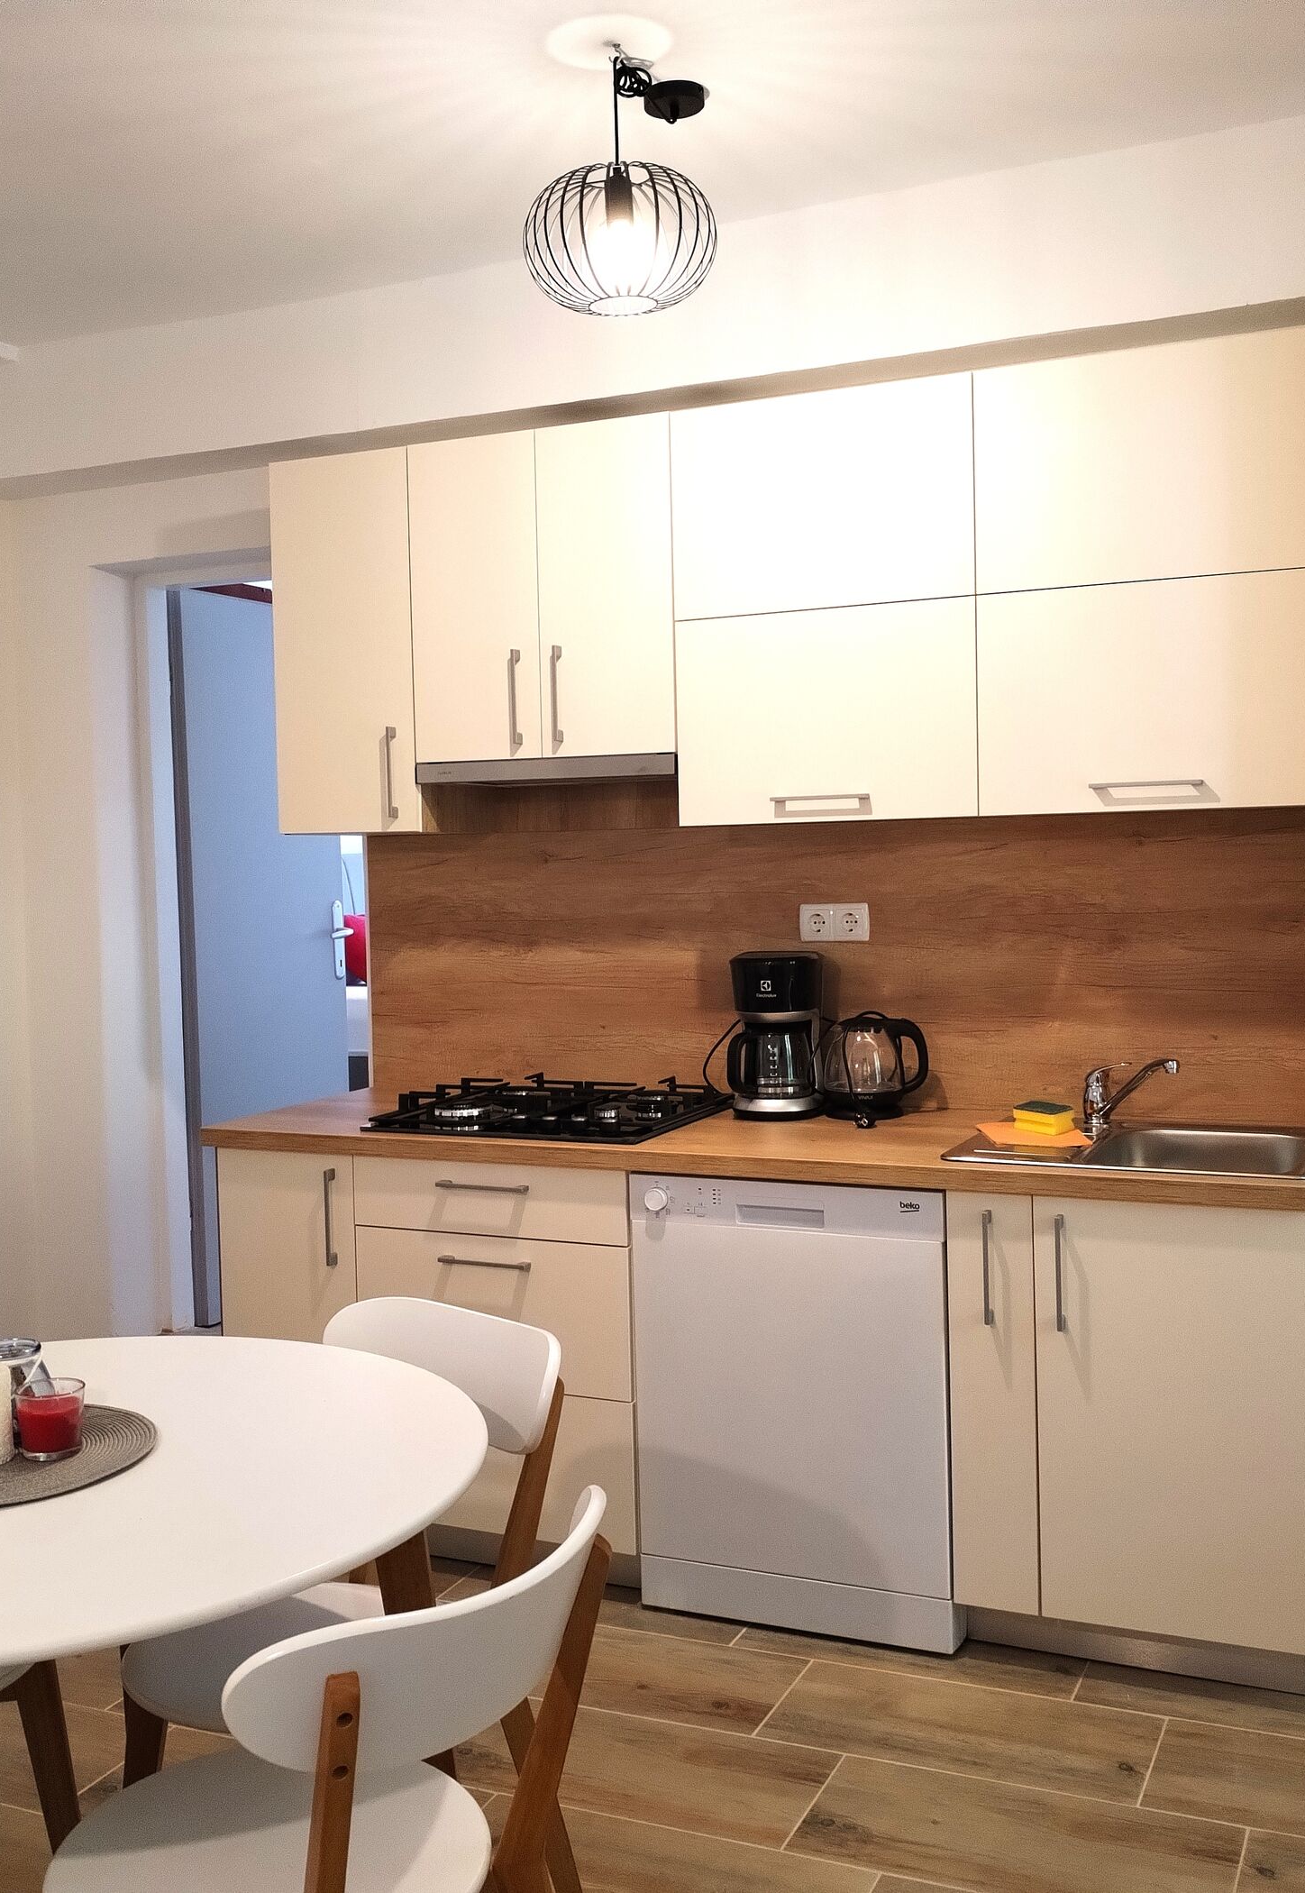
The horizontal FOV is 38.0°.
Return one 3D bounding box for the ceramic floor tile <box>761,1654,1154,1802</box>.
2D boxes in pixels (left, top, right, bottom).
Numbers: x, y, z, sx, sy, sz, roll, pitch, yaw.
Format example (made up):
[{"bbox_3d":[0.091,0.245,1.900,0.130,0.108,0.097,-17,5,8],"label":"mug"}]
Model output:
[{"bbox_3d":[0.494,1.253,3.030,0.602,0.010,0.297,0,3,24],"label":"ceramic floor tile"}]

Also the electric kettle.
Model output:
[{"bbox_3d":[0.451,0.233,3.821,0.226,0.216,0.166,-1,3,16],"label":"electric kettle"}]

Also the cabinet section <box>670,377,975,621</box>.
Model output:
[{"bbox_3d":[0.387,-0.842,3.711,0.599,0.401,0.360,0,3,25],"label":"cabinet section"}]

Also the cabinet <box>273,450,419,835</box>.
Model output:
[{"bbox_3d":[-0.595,-0.651,4.173,0.352,0.795,0.300,0,3,24],"label":"cabinet"}]

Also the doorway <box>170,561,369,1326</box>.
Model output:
[{"bbox_3d":[-0.946,0.060,4.660,0.720,1.960,0.200,0,3,24],"label":"doorway"}]

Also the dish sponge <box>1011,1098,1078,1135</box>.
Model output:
[{"bbox_3d":[0.734,0.322,3.533,0.093,0.042,0.069,1,4,42],"label":"dish sponge"}]

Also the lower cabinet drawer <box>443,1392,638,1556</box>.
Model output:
[{"bbox_3d":[-0.208,0.973,3.833,0.601,0.288,0.502,0,3,25],"label":"lower cabinet drawer"}]

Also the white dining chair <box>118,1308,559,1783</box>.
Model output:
[{"bbox_3d":[-0.394,0.890,2.329,0.462,0.784,0.533,1,3,35],"label":"white dining chair"}]

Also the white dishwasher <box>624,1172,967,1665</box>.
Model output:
[{"bbox_3d":[0.360,0.809,3.656,0.597,0.816,0.585,0,3,24],"label":"white dishwasher"}]

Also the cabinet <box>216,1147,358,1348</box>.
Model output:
[{"bbox_3d":[-0.611,0.794,4.089,0.329,0.799,0.570,0,3,24],"label":"cabinet"}]

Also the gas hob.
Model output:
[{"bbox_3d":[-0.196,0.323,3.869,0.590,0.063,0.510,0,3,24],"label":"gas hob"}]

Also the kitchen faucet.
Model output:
[{"bbox_3d":[0.865,0.275,3.438,0.052,0.145,0.204,-4,3,-37],"label":"kitchen faucet"}]

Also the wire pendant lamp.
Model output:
[{"bbox_3d":[-0.055,-1.149,2.850,0.286,0.375,0.286,-1,3,0],"label":"wire pendant lamp"}]

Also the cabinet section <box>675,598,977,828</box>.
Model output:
[{"bbox_3d":[0.396,-0.444,3.728,0.599,0.395,0.360,0,3,25],"label":"cabinet section"}]

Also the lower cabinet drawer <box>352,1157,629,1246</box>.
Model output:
[{"bbox_3d":[-0.227,0.470,3.795,0.601,0.142,0.462,0,3,25],"label":"lower cabinet drawer"}]

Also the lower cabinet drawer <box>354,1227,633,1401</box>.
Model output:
[{"bbox_3d":[-0.214,0.687,3.841,0.599,0.293,0.480,0,3,24],"label":"lower cabinet drawer"}]

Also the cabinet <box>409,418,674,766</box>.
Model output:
[{"bbox_3d":[-0.151,-0.714,3.959,0.599,0.651,0.372,0,3,25],"label":"cabinet"}]

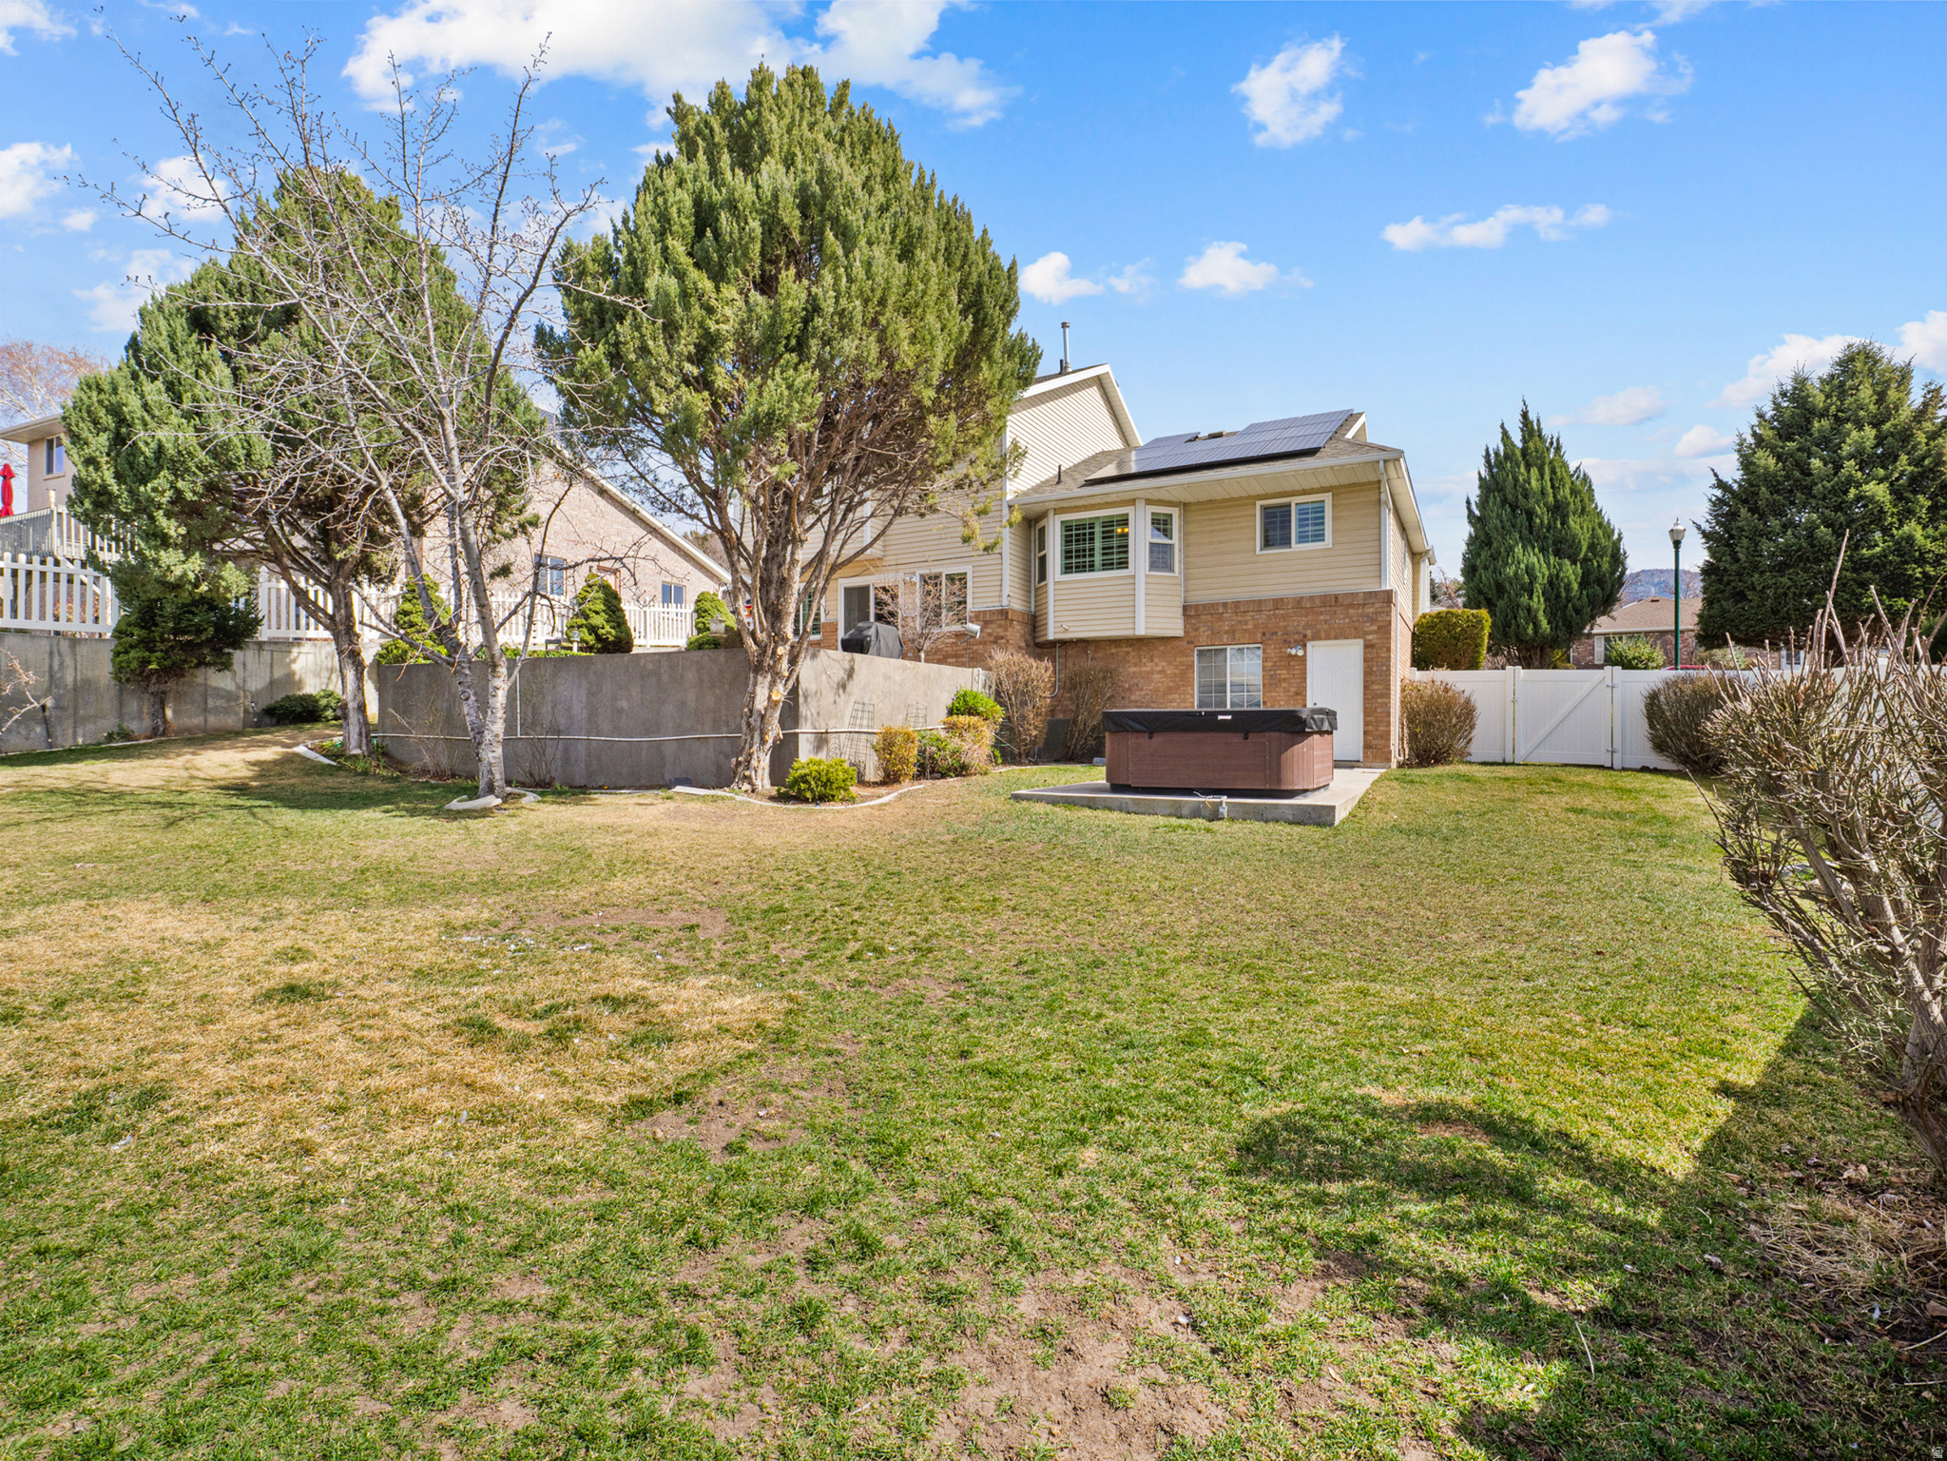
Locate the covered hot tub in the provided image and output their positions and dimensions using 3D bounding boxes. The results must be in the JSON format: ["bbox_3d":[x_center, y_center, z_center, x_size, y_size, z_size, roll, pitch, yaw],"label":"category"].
[{"bbox_3d":[3.175,0.229,11.364,2.360,0.970,2.340,0,1,29],"label":"covered hot tub"}]

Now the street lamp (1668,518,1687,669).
[{"bbox_3d":[18.763,-3.043,24.000,0.450,5.200,0.450,0,1,29],"label":"street lamp"}]

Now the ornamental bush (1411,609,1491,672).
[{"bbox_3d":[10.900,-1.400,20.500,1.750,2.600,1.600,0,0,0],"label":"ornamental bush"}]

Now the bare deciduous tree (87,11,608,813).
[{"bbox_3d":[-7.900,-4.050,12.000,5.900,9.800,5.700,0,0,0],"label":"bare deciduous tree"}]

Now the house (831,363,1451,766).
[{"bbox_3d":[3.792,-4.094,21.030,12.800,9.300,11.400,0,1,29],"label":"house"}]

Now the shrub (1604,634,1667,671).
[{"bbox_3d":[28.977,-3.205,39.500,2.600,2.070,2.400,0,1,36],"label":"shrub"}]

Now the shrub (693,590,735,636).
[{"bbox_3d":[-5.300,-2.150,18.400,0.950,1.500,0.950,0,0,0],"label":"shrub"}]

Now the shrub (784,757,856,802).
[{"bbox_3d":[-1.809,0.567,10.650,0.820,0.540,0.800,-1,1,-10],"label":"shrub"}]

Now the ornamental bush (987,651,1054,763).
[{"bbox_3d":[0.910,-0.480,17.300,1.300,2.180,1.250,0,0,0],"label":"ornamental bush"}]

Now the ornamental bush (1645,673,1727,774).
[{"bbox_3d":[12.645,-0.121,15.900,1.650,1.774,1.600,0,1,38],"label":"ornamental bush"}]

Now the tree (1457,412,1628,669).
[{"bbox_3d":[14.200,-4.050,22.600,3.750,8.000,3.750,0,0,0],"label":"tree"}]

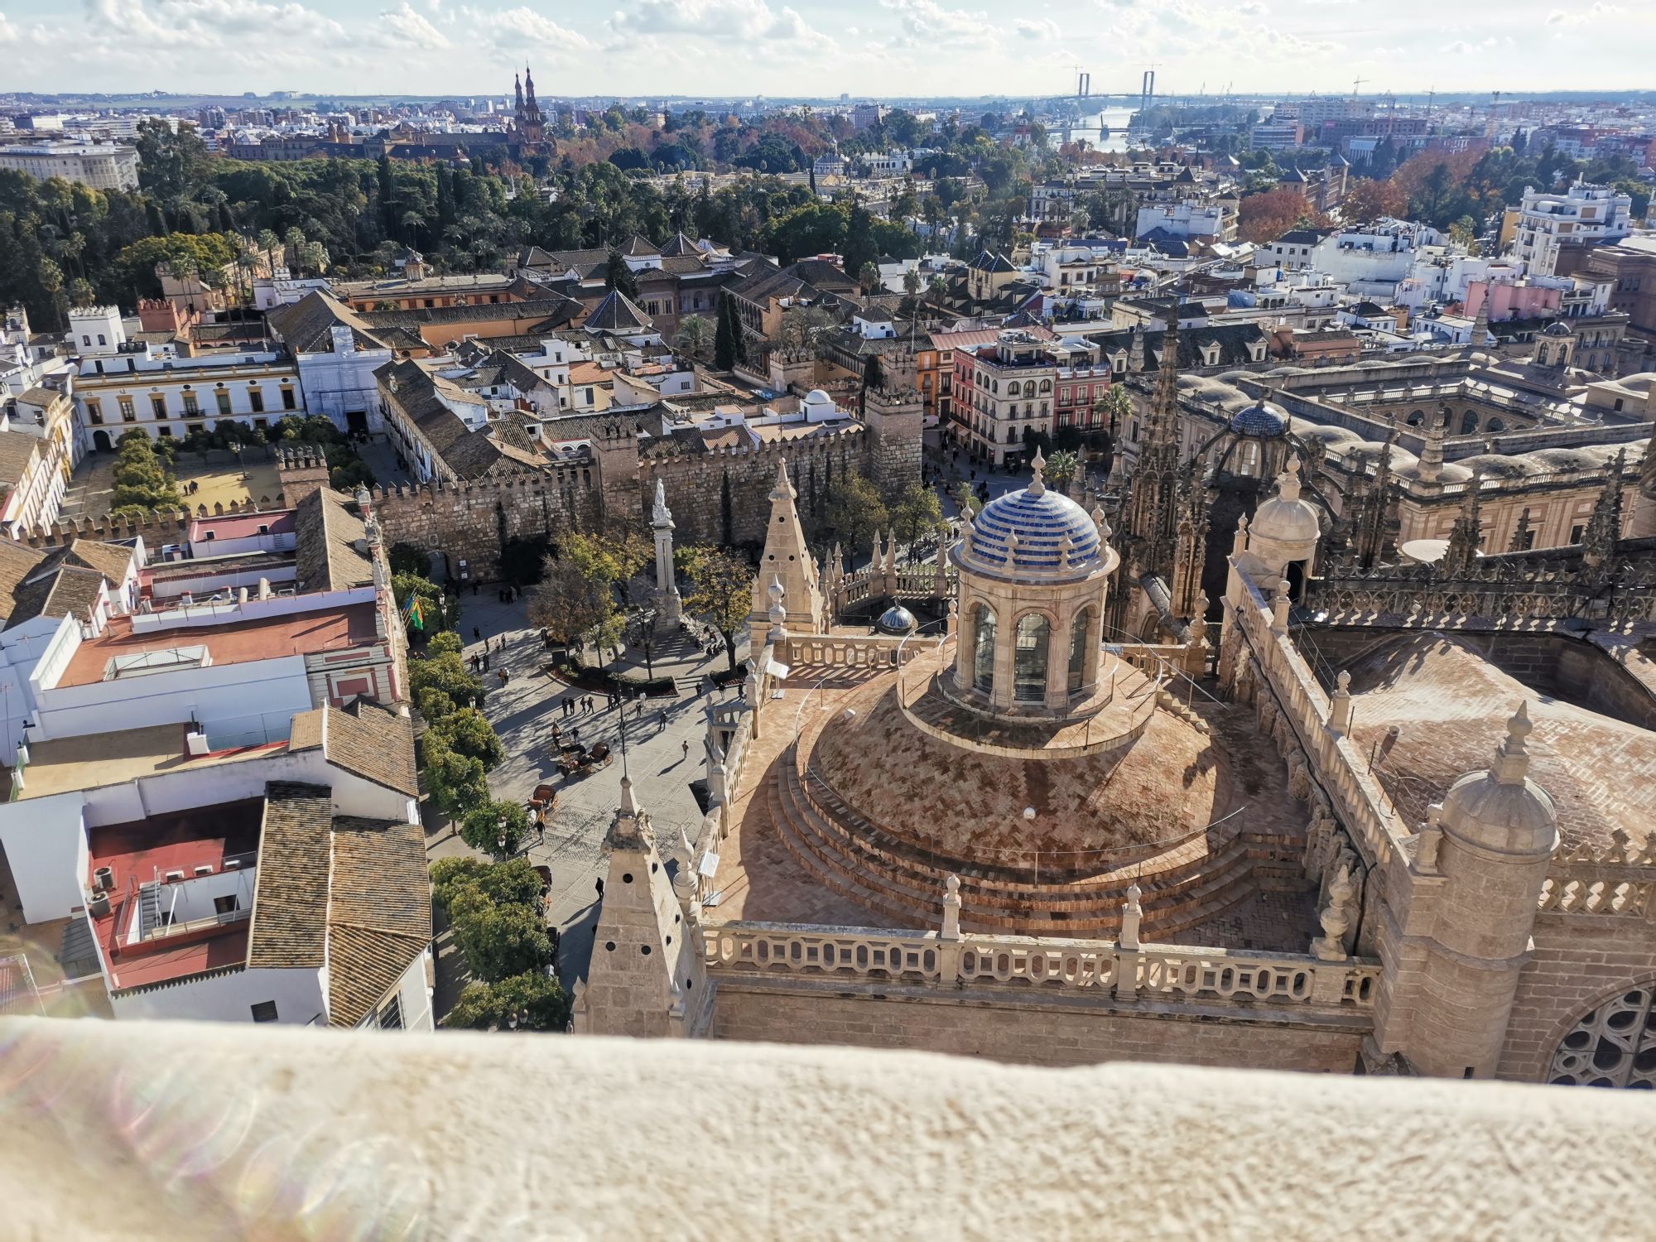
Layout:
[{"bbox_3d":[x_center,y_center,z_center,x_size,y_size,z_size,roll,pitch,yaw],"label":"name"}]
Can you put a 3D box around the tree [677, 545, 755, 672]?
[{"bbox_3d":[-10.721,-0.714,123.652,8.000,12.200,8.000,0,23,0],"label":"tree"}]

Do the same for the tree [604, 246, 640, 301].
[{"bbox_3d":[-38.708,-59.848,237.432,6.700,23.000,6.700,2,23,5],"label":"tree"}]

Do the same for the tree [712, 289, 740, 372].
[{"bbox_3d":[-20.400,-57.078,246.544,4.600,16.480,4.400,0,23,0],"label":"tree"}]

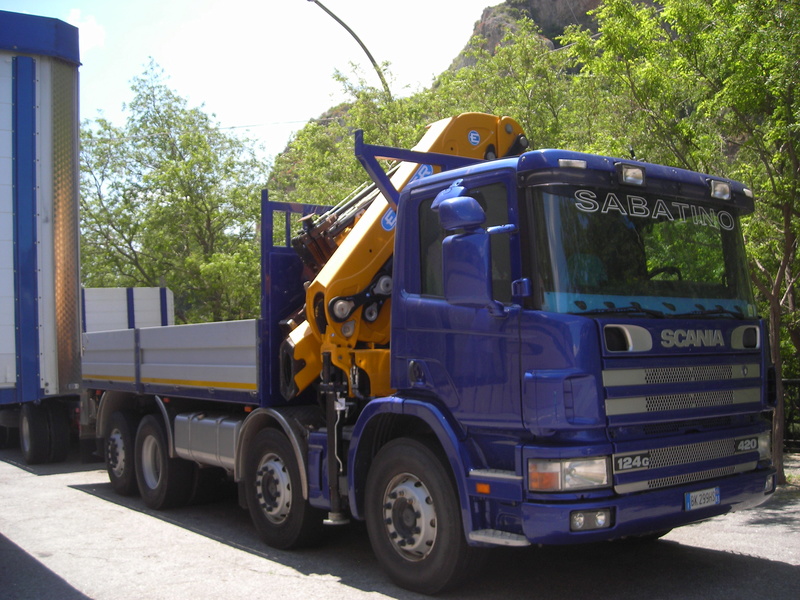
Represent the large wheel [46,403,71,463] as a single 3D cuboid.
[{"bbox_3d":[-5.504,2.128,14.050,0.280,0.980,0.980,2,-4,-37],"label":"large wheel"}]

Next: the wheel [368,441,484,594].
[{"bbox_3d":[0.167,1.500,6.122,0.310,1.050,1.050,1,-4,-37],"label":"wheel"}]

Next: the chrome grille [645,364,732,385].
[{"bbox_3d":[1.881,0.484,5.716,0.940,0.100,0.050,2,-4,-37],"label":"chrome grille"}]

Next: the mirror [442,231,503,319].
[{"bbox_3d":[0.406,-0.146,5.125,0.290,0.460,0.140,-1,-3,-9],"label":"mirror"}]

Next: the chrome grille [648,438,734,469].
[{"bbox_3d":[1.879,0.969,5.592,0.920,0.115,0.060,1,-4,-37],"label":"chrome grille"}]

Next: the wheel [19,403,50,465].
[{"bbox_3d":[-6.063,2.199,14.546,0.290,1.000,1.000,1,-4,-37],"label":"wheel"}]

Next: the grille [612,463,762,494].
[{"bbox_3d":[1.872,1.126,5.597,1.510,0.060,0.070,1,-4,-37],"label":"grille"}]

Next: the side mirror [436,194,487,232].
[{"bbox_3d":[0.380,-0.530,5.385,0.250,0.205,0.160,1,-4,-27],"label":"side mirror"}]

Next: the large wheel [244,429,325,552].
[{"bbox_3d":[-0.989,1.633,7.670,0.310,1.050,1.050,1,-4,-37],"label":"large wheel"}]

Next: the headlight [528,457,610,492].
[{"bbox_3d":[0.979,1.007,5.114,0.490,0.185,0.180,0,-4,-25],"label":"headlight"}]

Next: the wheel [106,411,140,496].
[{"bbox_3d":[-3.400,1.897,10.942,0.310,1.050,1.050,1,-4,-37],"label":"wheel"}]

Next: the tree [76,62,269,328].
[{"bbox_3d":[-6.743,-1.786,24.925,5.900,9.950,5.900,2,-4,-37],"label":"tree"}]

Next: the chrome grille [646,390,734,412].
[{"bbox_3d":[1.891,0.652,5.708,0.940,0.100,0.050,2,-4,-37],"label":"chrome grille"}]

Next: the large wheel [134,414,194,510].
[{"bbox_3d":[-2.616,1.779,9.751,0.300,1.040,1.040,2,-4,-37],"label":"large wheel"}]

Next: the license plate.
[{"bbox_3d":[1.931,1.272,5.600,0.365,0.115,0.025,2,-4,-37],"label":"license plate"}]

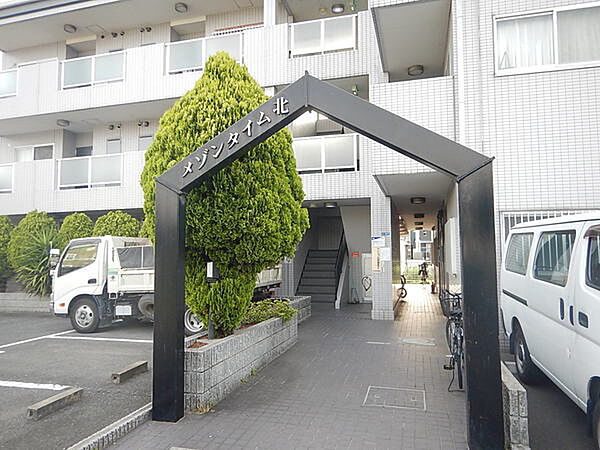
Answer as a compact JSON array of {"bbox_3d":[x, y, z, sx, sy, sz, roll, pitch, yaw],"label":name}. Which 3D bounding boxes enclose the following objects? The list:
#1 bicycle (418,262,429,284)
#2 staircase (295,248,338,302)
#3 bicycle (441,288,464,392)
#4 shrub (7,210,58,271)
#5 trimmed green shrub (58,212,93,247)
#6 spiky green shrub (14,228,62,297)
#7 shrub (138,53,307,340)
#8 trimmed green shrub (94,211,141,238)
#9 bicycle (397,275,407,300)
[{"bbox_3d":[6.364,2.439,21.523,0.550,1.040,1.700,-1,-4,15],"label":"bicycle"},{"bbox_3d":[0.717,1.646,13.705,1.270,1.600,2.000,-1,-4,15],"label":"staircase"},{"bbox_3d":[1.941,1.327,5.119,0.540,1.050,1.750,-1,-4,15],"label":"bicycle"},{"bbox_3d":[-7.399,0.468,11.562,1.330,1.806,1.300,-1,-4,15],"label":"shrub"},{"bbox_3d":[-5.968,0.479,11.156,1.100,1.635,1.100,-1,-4,15],"label":"trimmed green shrub"},{"bbox_3d":[-6.778,0.930,10.962,1.380,1.786,1.300,-1,-4,15],"label":"spiky green shrub"},{"bbox_3d":[-0.895,-0.419,5.070,2.020,3.475,1.950,-1,-4,15],"label":"shrub"},{"bbox_3d":[-4.768,0.426,10.856,1.280,1.617,1.250,-1,-4,15],"label":"trimmed green shrub"},{"bbox_3d":[3.467,2.024,14.146,0.500,0.880,1.400,-1,-4,15],"label":"bicycle"}]

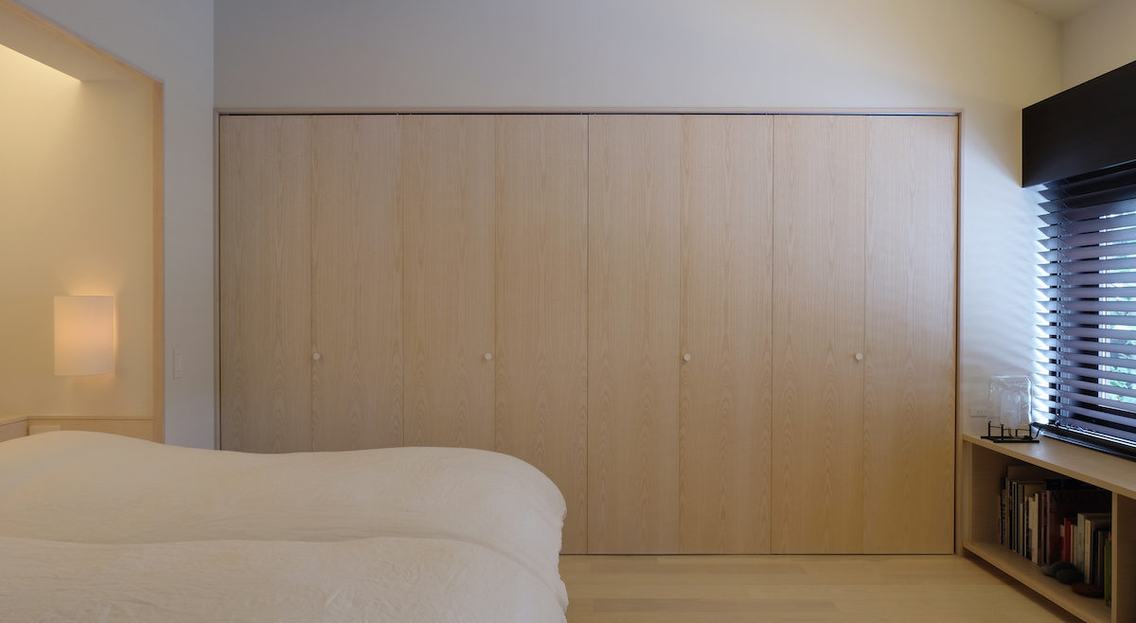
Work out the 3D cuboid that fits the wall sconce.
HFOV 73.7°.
[{"bbox_3d":[-1.905,0.095,2.943,0.216,0.303,0.110,0,1,0],"label":"wall sconce"}]

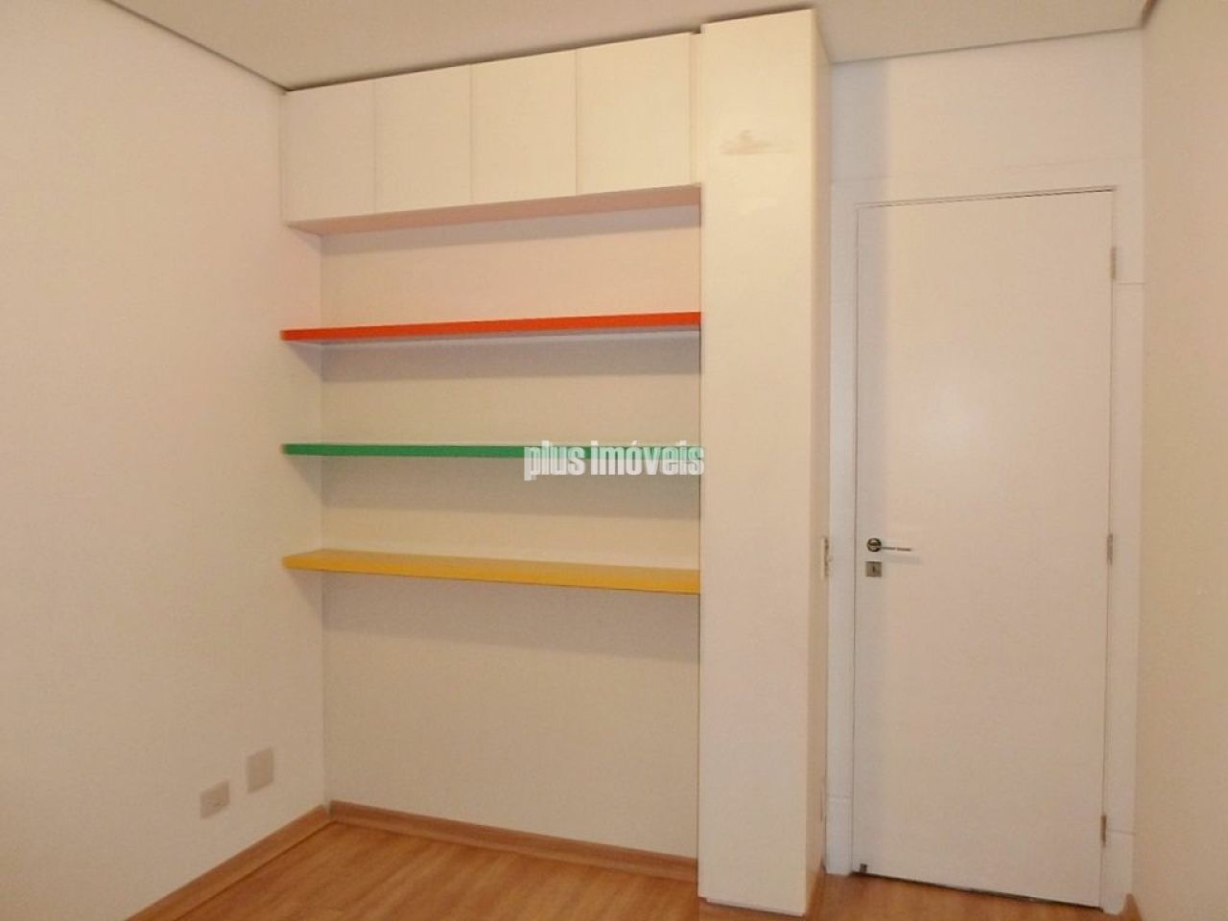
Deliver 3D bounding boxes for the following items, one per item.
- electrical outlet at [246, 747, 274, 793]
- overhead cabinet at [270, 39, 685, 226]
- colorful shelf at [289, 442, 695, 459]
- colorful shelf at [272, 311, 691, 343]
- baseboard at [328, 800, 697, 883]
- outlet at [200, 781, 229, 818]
[{"bbox_3d":[-1.142,1.004,2.875,0.010,0.117,0.114,1,2,21],"label":"electrical outlet"},{"bbox_3d":[-0.402,-0.996,2.815,1.408,0.424,0.215,1,2,19],"label":"overhead cabinet"},{"bbox_3d":[-0.392,-0.030,2.826,1.427,0.035,0.215,1,2,19],"label":"colorful shelf"},{"bbox_3d":[-0.395,-0.410,2.829,1.425,0.034,0.215,1,2,19],"label":"colorful shelf"},{"bbox_3d":[-0.370,1.274,2.976,1.385,0.072,0.016,1,2,19],"label":"baseboard"},{"bbox_3d":[-1.210,1.034,2.701,0.010,0.074,0.113,1,2,21],"label":"outlet"}]

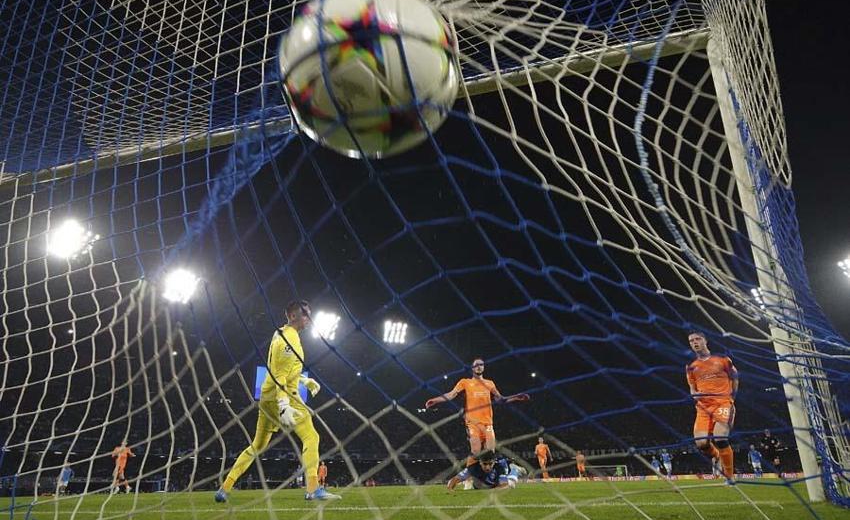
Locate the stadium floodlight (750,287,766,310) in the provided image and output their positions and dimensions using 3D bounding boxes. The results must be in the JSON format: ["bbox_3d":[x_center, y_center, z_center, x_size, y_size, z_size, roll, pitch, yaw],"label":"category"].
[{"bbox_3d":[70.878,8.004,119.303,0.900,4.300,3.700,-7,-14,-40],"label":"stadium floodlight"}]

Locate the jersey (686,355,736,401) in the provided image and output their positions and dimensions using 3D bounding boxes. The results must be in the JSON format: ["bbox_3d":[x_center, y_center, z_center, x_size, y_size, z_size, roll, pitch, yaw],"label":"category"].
[{"bbox_3d":[3.418,1.403,6.734,0.540,0.540,0.300,-18,-27,37],"label":"jersey"}]

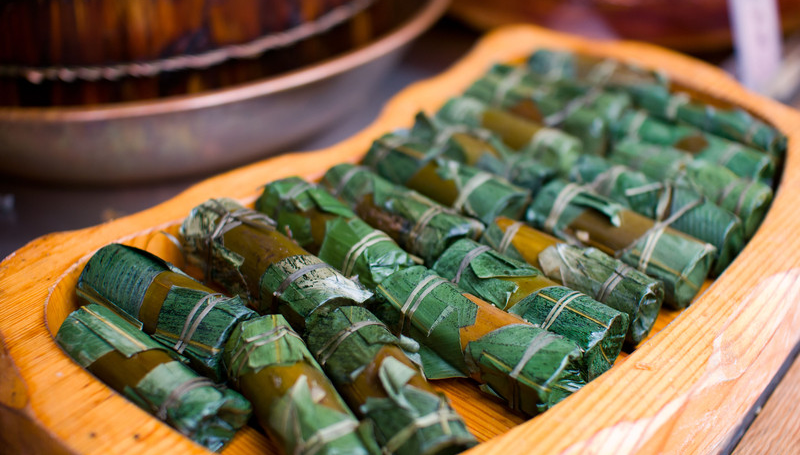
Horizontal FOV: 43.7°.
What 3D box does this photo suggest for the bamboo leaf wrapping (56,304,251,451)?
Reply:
[{"bbox_3d":[-0.163,0.100,0.647,0.140,0.048,0.048,24,38,34],"label":"bamboo leaf wrapping"}]

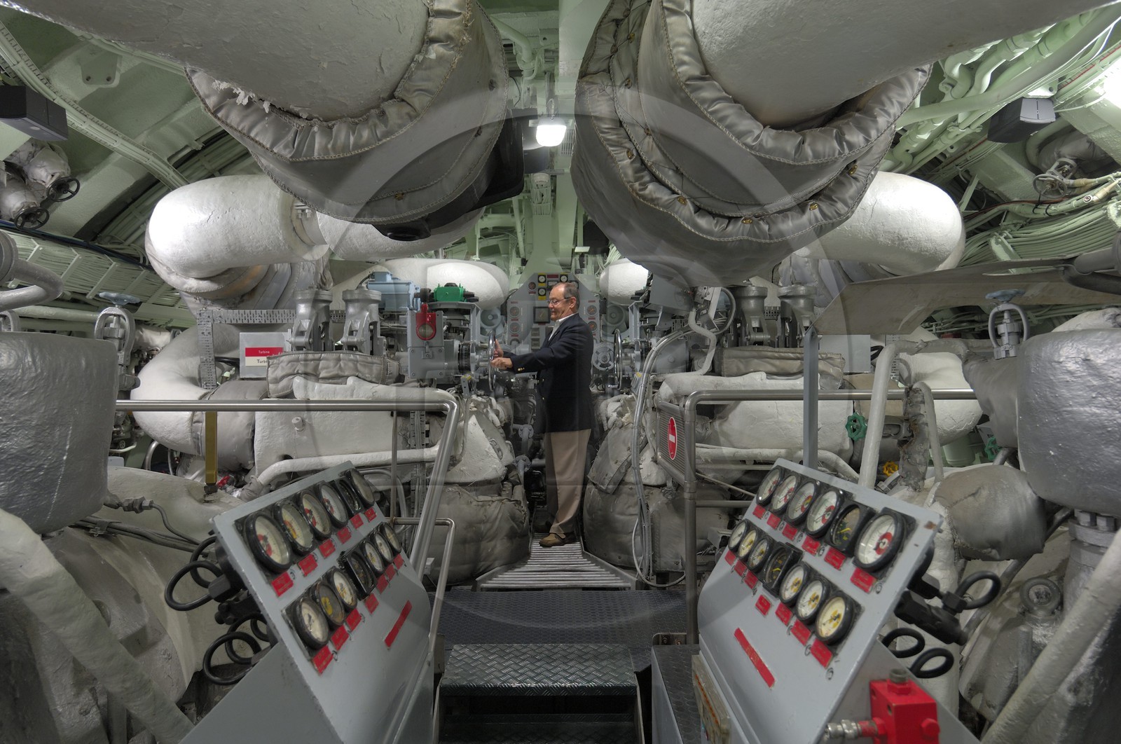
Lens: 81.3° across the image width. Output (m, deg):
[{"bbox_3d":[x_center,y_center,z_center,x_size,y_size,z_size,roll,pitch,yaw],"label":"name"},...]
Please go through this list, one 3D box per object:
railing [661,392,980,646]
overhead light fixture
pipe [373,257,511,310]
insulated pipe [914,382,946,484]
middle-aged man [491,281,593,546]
[{"bbox_3d":[1.100,0.585,2.960,1.250,1.030,0.720,0,0,0],"label":"railing"},{"bbox_3d":[-0.056,-1.450,3.800,0.180,0.270,0.180,0,0,0],"label":"overhead light fixture"},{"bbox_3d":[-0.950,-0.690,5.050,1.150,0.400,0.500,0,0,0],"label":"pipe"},{"bbox_3d":[1.371,0.230,2.420,0.115,0.385,0.075,0,-1,0],"label":"insulated pipe"},{"bbox_3d":[-0.122,0.267,4.330,0.640,1.740,0.500,0,0,-13],"label":"middle-aged man"}]

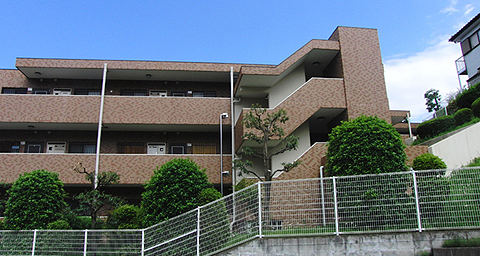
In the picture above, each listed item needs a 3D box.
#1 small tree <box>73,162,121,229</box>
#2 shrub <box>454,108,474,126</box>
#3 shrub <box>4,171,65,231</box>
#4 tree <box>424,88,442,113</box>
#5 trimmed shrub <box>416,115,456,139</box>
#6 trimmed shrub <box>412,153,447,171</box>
[{"bbox_3d":[-5.356,3.129,13.469,1.794,3.715,1.704,-1,-15,0],"label":"small tree"},{"bbox_3d":[10.664,-0.502,17.124,0.947,0.887,0.947,-1,-15,0],"label":"shrub"},{"bbox_3d":[-7.751,3.356,13.524,2.358,3.537,2.358,-1,-15,0],"label":"shrub"},{"bbox_3d":[14.355,-1.830,26.747,1.332,2.334,1.332,-1,-15,0],"label":"tree"},{"bbox_3d":[9.558,-0.078,17.536,1.941,1.204,1.164,-1,-15,0],"label":"trimmed shrub"},{"bbox_3d":[6.070,1.166,11.549,1.087,0.772,1.087,-1,-15,0],"label":"trimmed shrub"}]

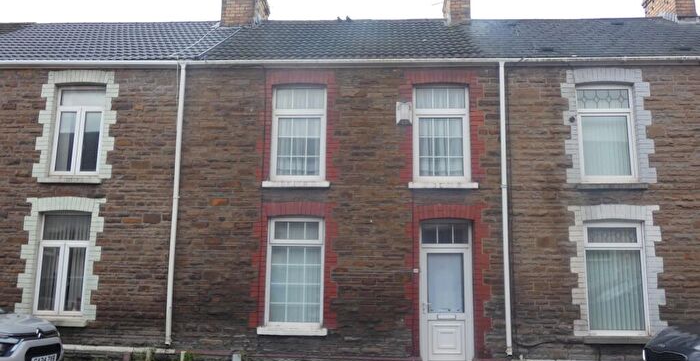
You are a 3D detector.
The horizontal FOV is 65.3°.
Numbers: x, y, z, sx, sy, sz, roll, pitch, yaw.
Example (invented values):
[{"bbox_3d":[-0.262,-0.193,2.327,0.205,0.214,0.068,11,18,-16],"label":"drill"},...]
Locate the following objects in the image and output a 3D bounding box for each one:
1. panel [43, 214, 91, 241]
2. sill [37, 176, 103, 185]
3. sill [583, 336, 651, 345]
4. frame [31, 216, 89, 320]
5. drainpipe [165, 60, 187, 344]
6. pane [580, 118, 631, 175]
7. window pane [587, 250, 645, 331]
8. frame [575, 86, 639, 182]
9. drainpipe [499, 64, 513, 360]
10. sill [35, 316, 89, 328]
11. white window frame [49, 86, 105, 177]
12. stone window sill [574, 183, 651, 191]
[{"bbox_3d":[-4.960,0.836,9.598,0.849,0.450,0.025,0,-9,4],"label":"panel"},{"bbox_3d":[-4.689,0.007,9.230,1.100,0.110,0.180,0,-7,3],"label":"sill"},{"bbox_3d":[4.224,2.526,8.651,1.050,0.113,0.170,0,-9,4],"label":"sill"},{"bbox_3d":[-4.986,1.460,9.512,0.864,1.734,0.070,0,-9,4],"label":"frame"},{"bbox_3d":[-2.832,0.323,8.994,0.093,4.649,0.100,0,-7,3],"label":"drainpipe"},{"bbox_3d":[4.182,-0.559,8.910,0.723,0.985,0.030,0,-7,3],"label":"pane"},{"bbox_3d":[4.304,1.775,8.854,0.868,1.271,0.025,0,-9,4],"label":"window pane"},{"bbox_3d":[4.191,-0.770,8.942,0.922,1.629,0.080,0,-7,3],"label":"frame"},{"bbox_3d":[2.558,0.355,8.997,0.073,4.878,0.075,0,-9,4],"label":"drainpipe"},{"bbox_3d":[-4.903,2.385,9.259,1.034,0.169,0.180,0,-9,4],"label":"sill"},{"bbox_3d":[-4.877,-0.869,9.860,0.874,1.613,0.070,0,-9,4],"label":"white window frame"},{"bbox_3d":[4.146,0.104,8.725,1.127,0.083,0.170,0,-7,3],"label":"stone window sill"}]

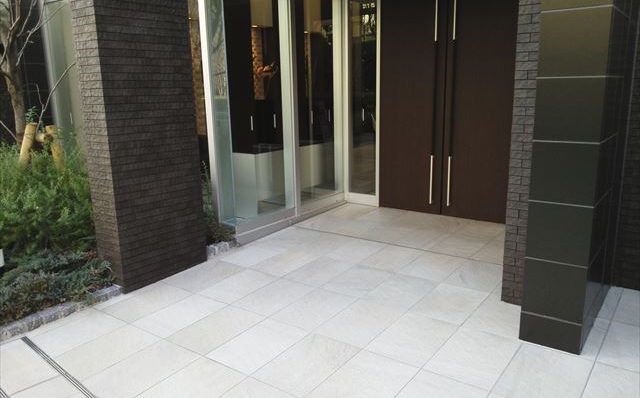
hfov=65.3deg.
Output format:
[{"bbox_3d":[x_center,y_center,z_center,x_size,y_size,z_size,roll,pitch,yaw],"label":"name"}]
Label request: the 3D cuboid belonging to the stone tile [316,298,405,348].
[{"bbox_3d":[0.289,0.859,3.458,0.393,0.024,0.605,8,17,35],"label":"stone tile"}]

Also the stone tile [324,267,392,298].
[{"bbox_3d":[0.325,0.695,4.211,0.400,0.020,0.600,8,17,35],"label":"stone tile"}]

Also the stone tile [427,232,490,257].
[{"bbox_3d":[1.387,0.469,4.934,0.400,0.020,0.600,8,17,36],"label":"stone tile"}]

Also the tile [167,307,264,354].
[{"bbox_3d":[-0.702,0.897,3.440,0.393,0.024,0.605,8,17,35],"label":"tile"}]

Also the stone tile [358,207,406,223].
[{"bbox_3d":[0.768,0.209,6.066,0.393,0.024,0.604,8,17,35],"label":"stone tile"}]

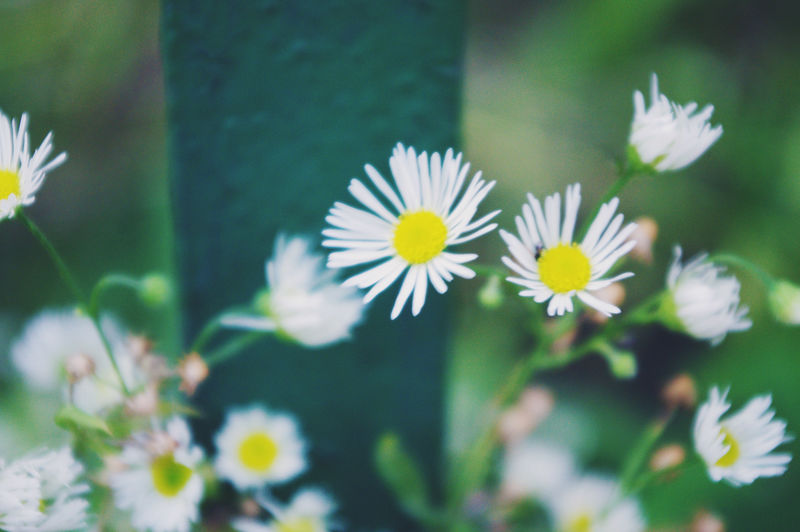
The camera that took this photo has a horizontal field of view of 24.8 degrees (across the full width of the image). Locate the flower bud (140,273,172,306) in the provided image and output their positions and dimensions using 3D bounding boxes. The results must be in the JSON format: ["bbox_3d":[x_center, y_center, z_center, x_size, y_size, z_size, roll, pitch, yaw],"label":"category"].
[{"bbox_3d":[-0.033,0.003,0.243,0.004,0.004,0.004,28,0,6],"label":"flower bud"}]

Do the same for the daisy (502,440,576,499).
[{"bbox_3d":[0.022,0.032,0.283,0.012,0.008,0.011,0,53,0],"label":"daisy"}]

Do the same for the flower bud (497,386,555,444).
[{"bbox_3d":[0.019,0.022,0.268,0.007,0.009,0.007,36,21,0],"label":"flower bud"}]

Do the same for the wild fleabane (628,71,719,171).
[{"bbox_3d":[0.036,-0.019,0.236,0.012,0.013,0.012,42,-3,-6],"label":"wild fleabane"}]

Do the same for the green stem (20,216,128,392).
[{"bbox_3d":[-0.042,0.005,0.236,0.003,0.029,0.002,-27,22,0],"label":"green stem"}]

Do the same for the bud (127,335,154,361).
[{"bbox_3d":[-0.035,0.011,0.248,0.004,0.004,0.004,1,34,0],"label":"bud"}]

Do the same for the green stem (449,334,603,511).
[{"bbox_3d":[0.017,0.023,0.260,0.009,0.037,0.005,31,33,0],"label":"green stem"}]

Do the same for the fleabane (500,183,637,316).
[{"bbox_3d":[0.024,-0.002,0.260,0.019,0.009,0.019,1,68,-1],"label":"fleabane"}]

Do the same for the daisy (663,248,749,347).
[{"bbox_3d":[0.045,0.004,0.267,0.013,0.014,0.014,-13,36,-12],"label":"daisy"}]

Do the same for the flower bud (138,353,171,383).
[{"bbox_3d":[-0.037,0.015,0.275,0.005,0.005,0.005,2,34,0],"label":"flower bud"}]

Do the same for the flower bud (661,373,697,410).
[{"bbox_3d":[0.039,0.018,0.256,0.005,0.005,0.005,22,24,0],"label":"flower bud"}]

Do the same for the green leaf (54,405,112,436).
[{"bbox_3d":[-0.047,0.023,0.272,0.009,0.003,0.004,23,38,15],"label":"green leaf"}]

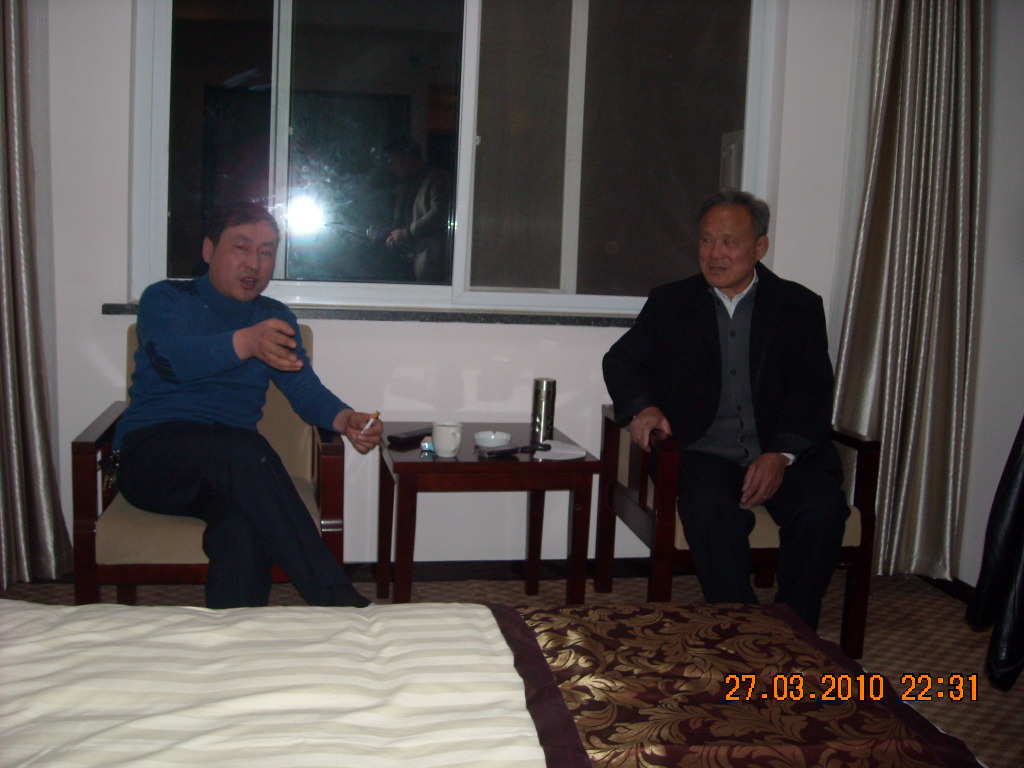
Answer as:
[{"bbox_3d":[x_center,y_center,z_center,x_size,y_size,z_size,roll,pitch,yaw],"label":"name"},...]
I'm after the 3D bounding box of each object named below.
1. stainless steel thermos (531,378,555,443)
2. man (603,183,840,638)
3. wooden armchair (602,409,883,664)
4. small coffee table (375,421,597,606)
[{"bbox_3d":[0.090,0.074,2.874,0.062,0.176,0.062,1,8,-12],"label":"stainless steel thermos"},{"bbox_3d":[0.620,0.110,2.770,0.660,1.247,0.720,2,8,-4],"label":"man"},{"bbox_3d":[0.621,0.287,3.022,0.603,0.829,0.626,1,8,-9],"label":"wooden armchair"},{"bbox_3d":[-0.099,0.423,2.902,0.528,0.537,0.568,1,8,-12],"label":"small coffee table"}]

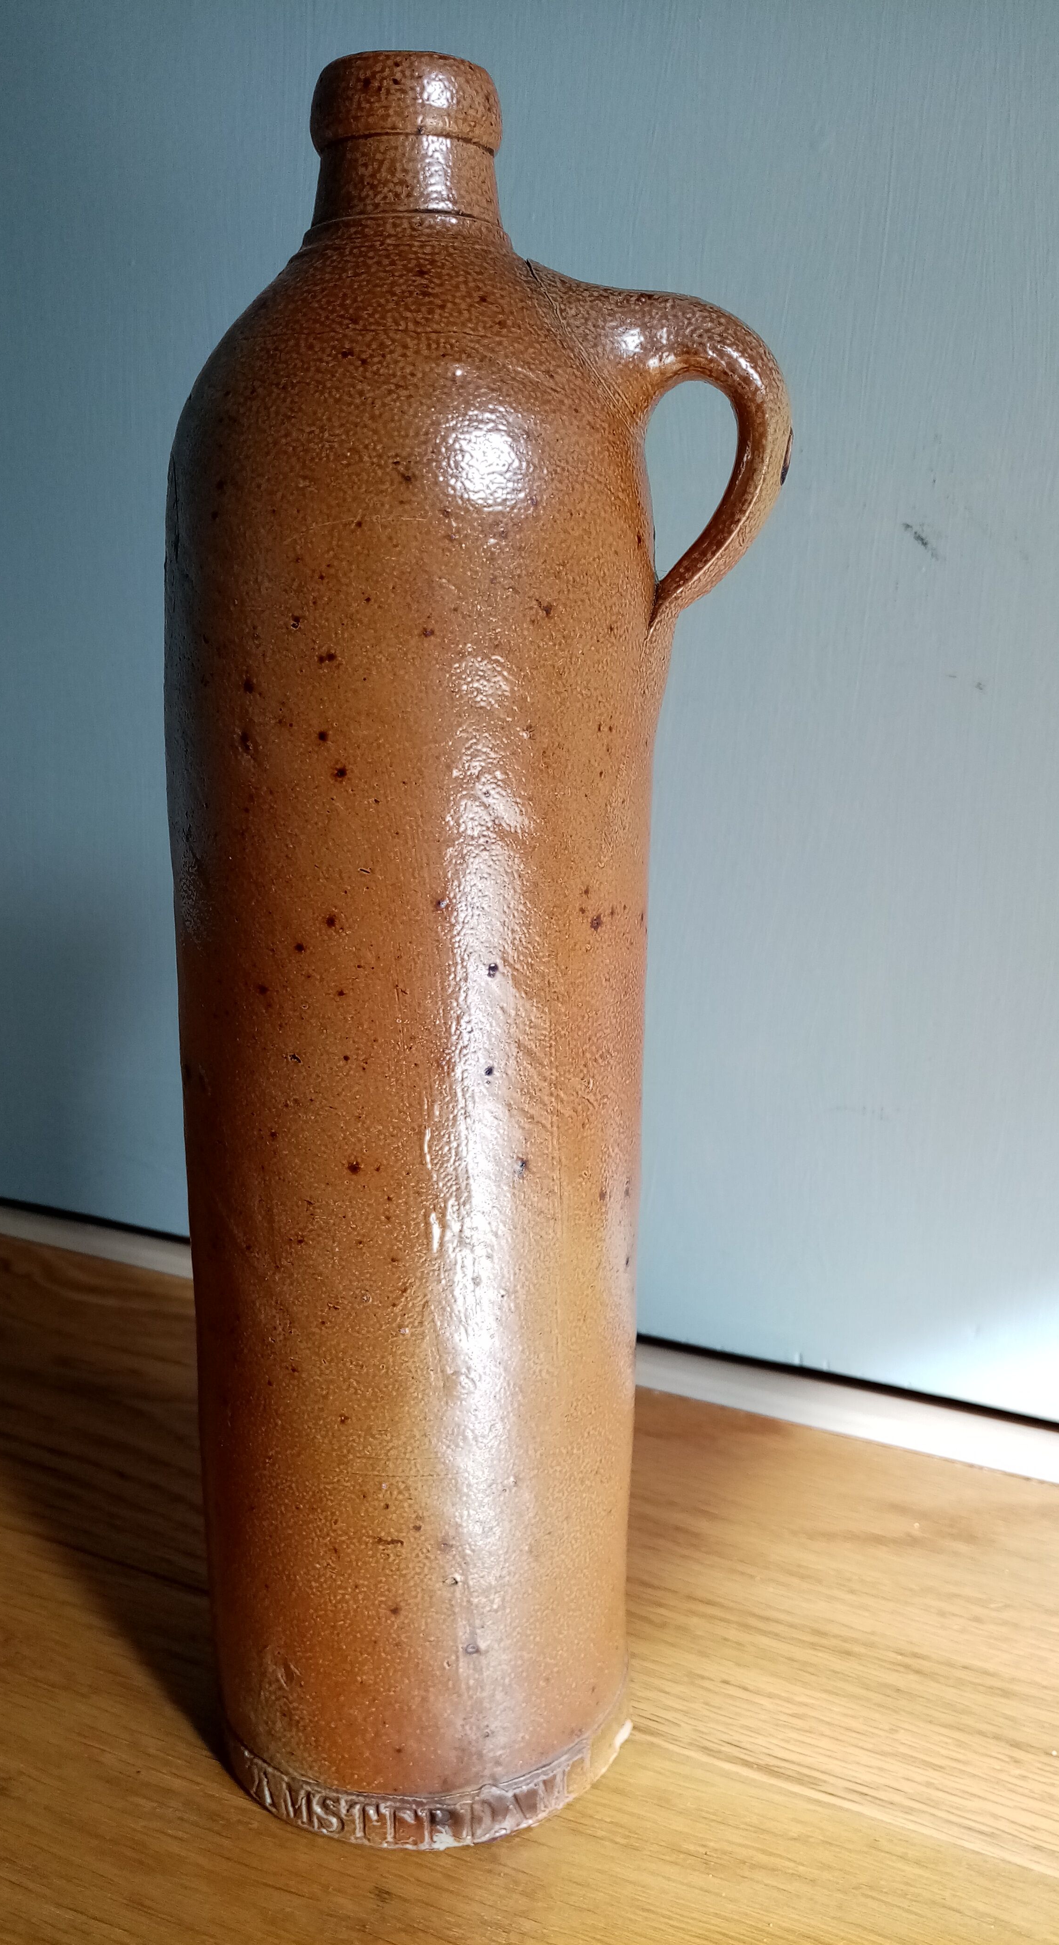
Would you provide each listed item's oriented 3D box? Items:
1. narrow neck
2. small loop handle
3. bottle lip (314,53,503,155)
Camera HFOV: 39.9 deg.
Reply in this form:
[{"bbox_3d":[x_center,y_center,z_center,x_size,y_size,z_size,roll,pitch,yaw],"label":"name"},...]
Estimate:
[{"bbox_3d":[-0.019,-0.126,0.238,0.031,0.011,0.031,-1,14,-4],"label":"narrow neck"},{"bbox_3d":[0.029,-0.082,0.236,0.026,0.052,0.019,4,14,13],"label":"small loop handle"},{"bbox_3d":[-0.019,-0.137,0.235,0.031,0.013,0.031,-1,14,-4],"label":"bottle lip"}]

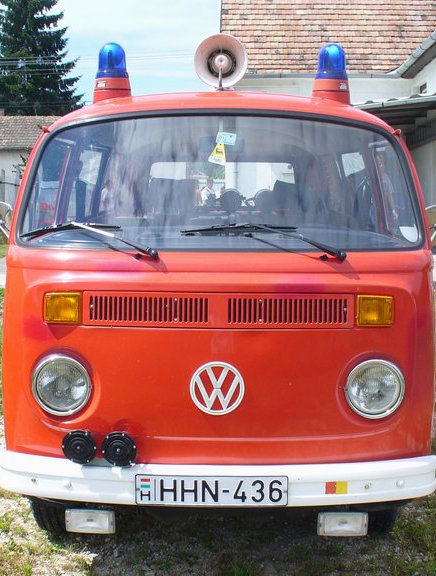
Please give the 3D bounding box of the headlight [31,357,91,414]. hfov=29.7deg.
[{"bbox_3d":[-0.564,0.352,2.960,0.212,0.218,0.090,1,4,4],"label":"headlight"}]

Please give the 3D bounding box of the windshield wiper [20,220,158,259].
[{"bbox_3d":[-0.483,-0.180,3.041,0.540,0.140,0.110,2,5,15],"label":"windshield wiper"}]

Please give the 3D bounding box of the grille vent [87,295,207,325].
[{"bbox_3d":[-0.251,0.080,2.920,0.440,0.115,0.040,1,4,5],"label":"grille vent"}]

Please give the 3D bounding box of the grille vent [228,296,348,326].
[{"bbox_3d":[0.244,0.081,2.911,0.430,0.108,0.035,0,5,-4],"label":"grille vent"}]

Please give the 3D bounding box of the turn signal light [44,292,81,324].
[{"bbox_3d":[-0.553,0.072,2.952,0.134,0.114,0.060,1,5,7],"label":"turn signal light"}]

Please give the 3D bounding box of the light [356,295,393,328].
[{"bbox_3d":[0.561,0.077,2.953,0.134,0.114,0.060,0,5,-7],"label":"light"}]

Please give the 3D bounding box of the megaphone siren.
[{"bbox_3d":[0.015,-0.961,3.580,0.230,0.240,0.240,1,5,0],"label":"megaphone siren"}]

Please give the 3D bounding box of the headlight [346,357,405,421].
[{"bbox_3d":[0.554,0.355,2.947,0.208,0.208,0.090,0,5,-3],"label":"headlight"}]

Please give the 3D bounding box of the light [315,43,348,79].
[{"bbox_3d":[0.495,-0.975,3.550,0.138,0.156,0.138,0,4,0],"label":"light"}]

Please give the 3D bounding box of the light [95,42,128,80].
[{"bbox_3d":[-0.456,-0.984,3.550,0.138,0.156,0.138,0,4,0],"label":"light"}]

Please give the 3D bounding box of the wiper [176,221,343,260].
[{"bbox_3d":[0.169,-0.172,3.040,0.620,0.140,0.100,0,4,0],"label":"wiper"}]

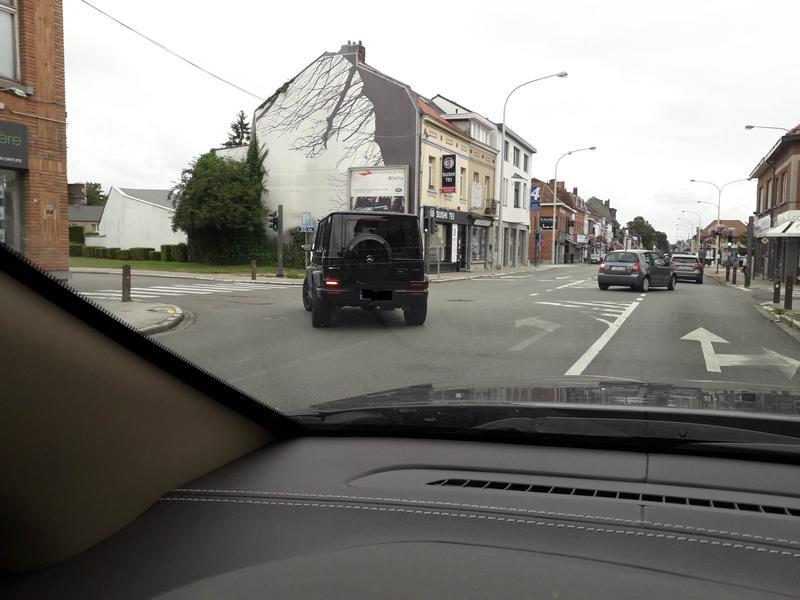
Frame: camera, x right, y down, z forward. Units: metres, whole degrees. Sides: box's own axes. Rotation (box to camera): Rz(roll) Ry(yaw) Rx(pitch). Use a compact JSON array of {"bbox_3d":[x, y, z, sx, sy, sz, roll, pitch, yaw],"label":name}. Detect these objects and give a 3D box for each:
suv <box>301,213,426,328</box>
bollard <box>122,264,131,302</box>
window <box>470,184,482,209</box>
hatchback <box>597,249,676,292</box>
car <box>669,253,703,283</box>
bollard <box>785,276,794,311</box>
[{"bbox_3d":[-0.792,-0.623,12.284,2.000,1.970,4.800,0,5,-11],"label":"suv"},{"bbox_3d":[-6.111,-0.367,13.907,0.165,0.813,0.165,1,5,0],"label":"bollard"},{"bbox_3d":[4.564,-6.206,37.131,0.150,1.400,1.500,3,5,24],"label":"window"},{"bbox_3d":[9.011,-1.109,23.316,3.680,1.470,1.680,-4,7,-44],"label":"hatchback"},{"bbox_3d":[15.182,-1.716,33.179,1.800,1.560,4.300,3,5,24],"label":"car"},{"bbox_3d":[9.136,-0.161,14.618,0.165,0.784,0.165,1,5,0],"label":"bollard"}]

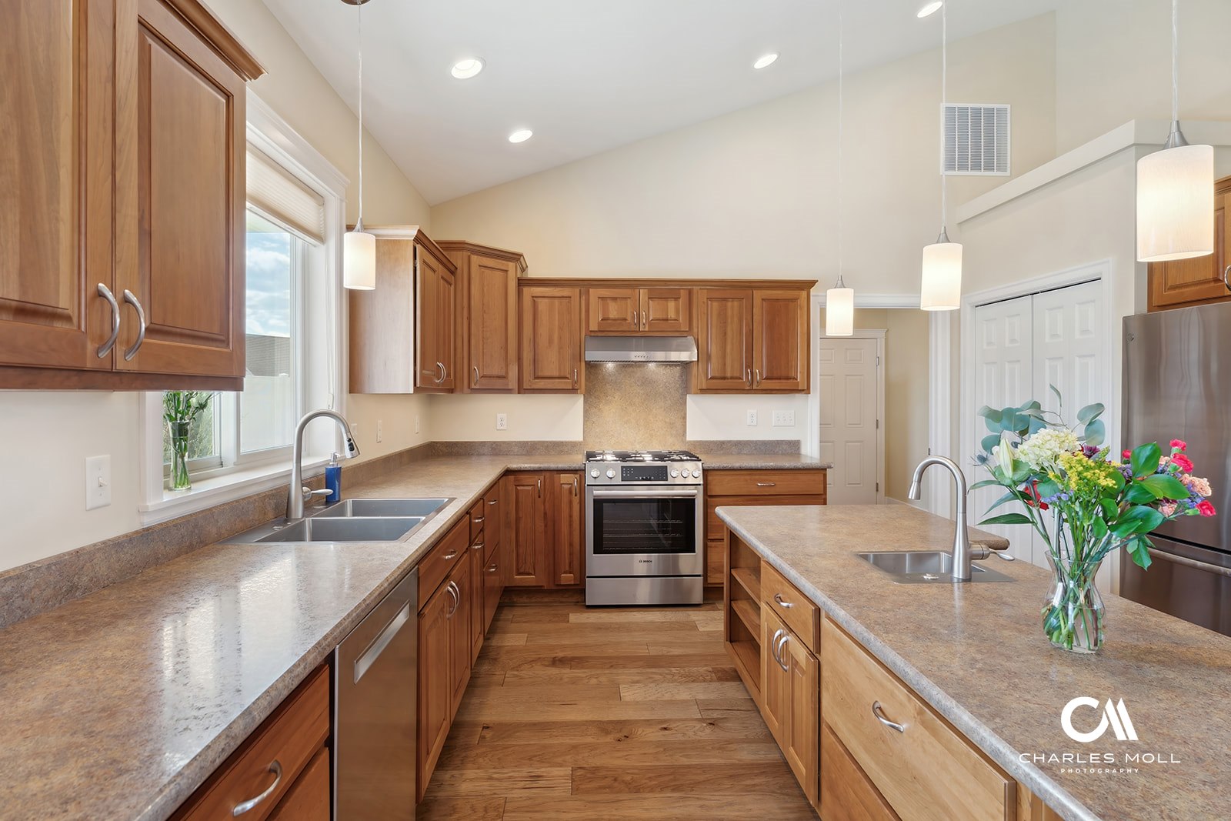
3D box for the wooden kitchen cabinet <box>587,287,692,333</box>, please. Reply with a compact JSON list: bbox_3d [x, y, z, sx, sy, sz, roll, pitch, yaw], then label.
[{"bbox_3d":[0.159,-0.689,4.406,0.754,0.328,0.330,0,1,-3],"label":"wooden kitchen cabinet"}]

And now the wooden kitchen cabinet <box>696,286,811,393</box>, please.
[{"bbox_3d":[0.975,-0.507,4.587,0.830,0.770,0.330,0,1,-3],"label":"wooden kitchen cabinet"}]

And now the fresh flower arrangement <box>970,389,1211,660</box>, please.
[{"bbox_3d":[1.050,0.238,1.370,0.460,0.580,0.420,0,1,-3],"label":"fresh flower arrangement"}]

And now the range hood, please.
[{"bbox_3d":[0.162,-0.421,4.342,0.754,0.192,0.470,0,1,-3],"label":"range hood"}]

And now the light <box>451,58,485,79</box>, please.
[{"bbox_3d":[-0.714,-1.654,2.962,0.180,0.030,0.180,-18,2,-2],"label":"light"}]

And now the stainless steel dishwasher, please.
[{"bbox_3d":[-0.878,0.879,1.541,0.600,0.830,0.605,0,1,-3],"label":"stainless steel dishwasher"}]

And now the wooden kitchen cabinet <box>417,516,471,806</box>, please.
[{"bbox_3d":[-0.922,0.819,2.306,0.600,0.785,0.915,0,1,-3],"label":"wooden kitchen cabinet"}]

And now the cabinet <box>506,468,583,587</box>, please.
[{"bbox_3d":[-0.493,0.785,4.438,0.530,0.800,0.600,0,1,-3],"label":"cabinet"}]

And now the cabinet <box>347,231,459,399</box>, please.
[{"bbox_3d":[-1.119,-0.478,3.367,0.345,0.780,0.900,0,1,-3],"label":"cabinet"}]

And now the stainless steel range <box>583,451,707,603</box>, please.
[{"bbox_3d":[0.175,0.780,4.261,0.770,0.940,0.680,0,1,-3],"label":"stainless steel range"}]

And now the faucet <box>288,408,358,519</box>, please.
[{"bbox_3d":[-1.073,0.199,2.270,0.260,0.400,0.110,0,1,-3],"label":"faucet"}]

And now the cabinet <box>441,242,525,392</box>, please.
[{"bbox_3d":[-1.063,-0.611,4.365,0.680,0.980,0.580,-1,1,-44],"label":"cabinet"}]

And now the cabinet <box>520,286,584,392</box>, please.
[{"bbox_3d":[-0.449,-0.484,4.379,0.448,0.737,0.330,0,1,-3],"label":"cabinet"}]

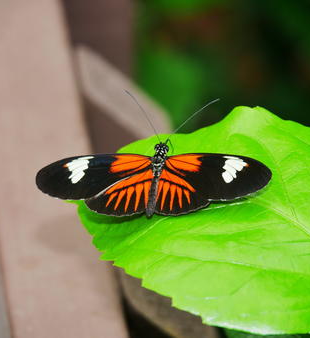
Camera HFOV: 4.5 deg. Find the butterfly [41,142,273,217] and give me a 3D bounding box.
[{"bbox_3d":[-0.001,0.003,1.185,0.074,0.012,0.029,-2,49,13],"label":"butterfly"}]

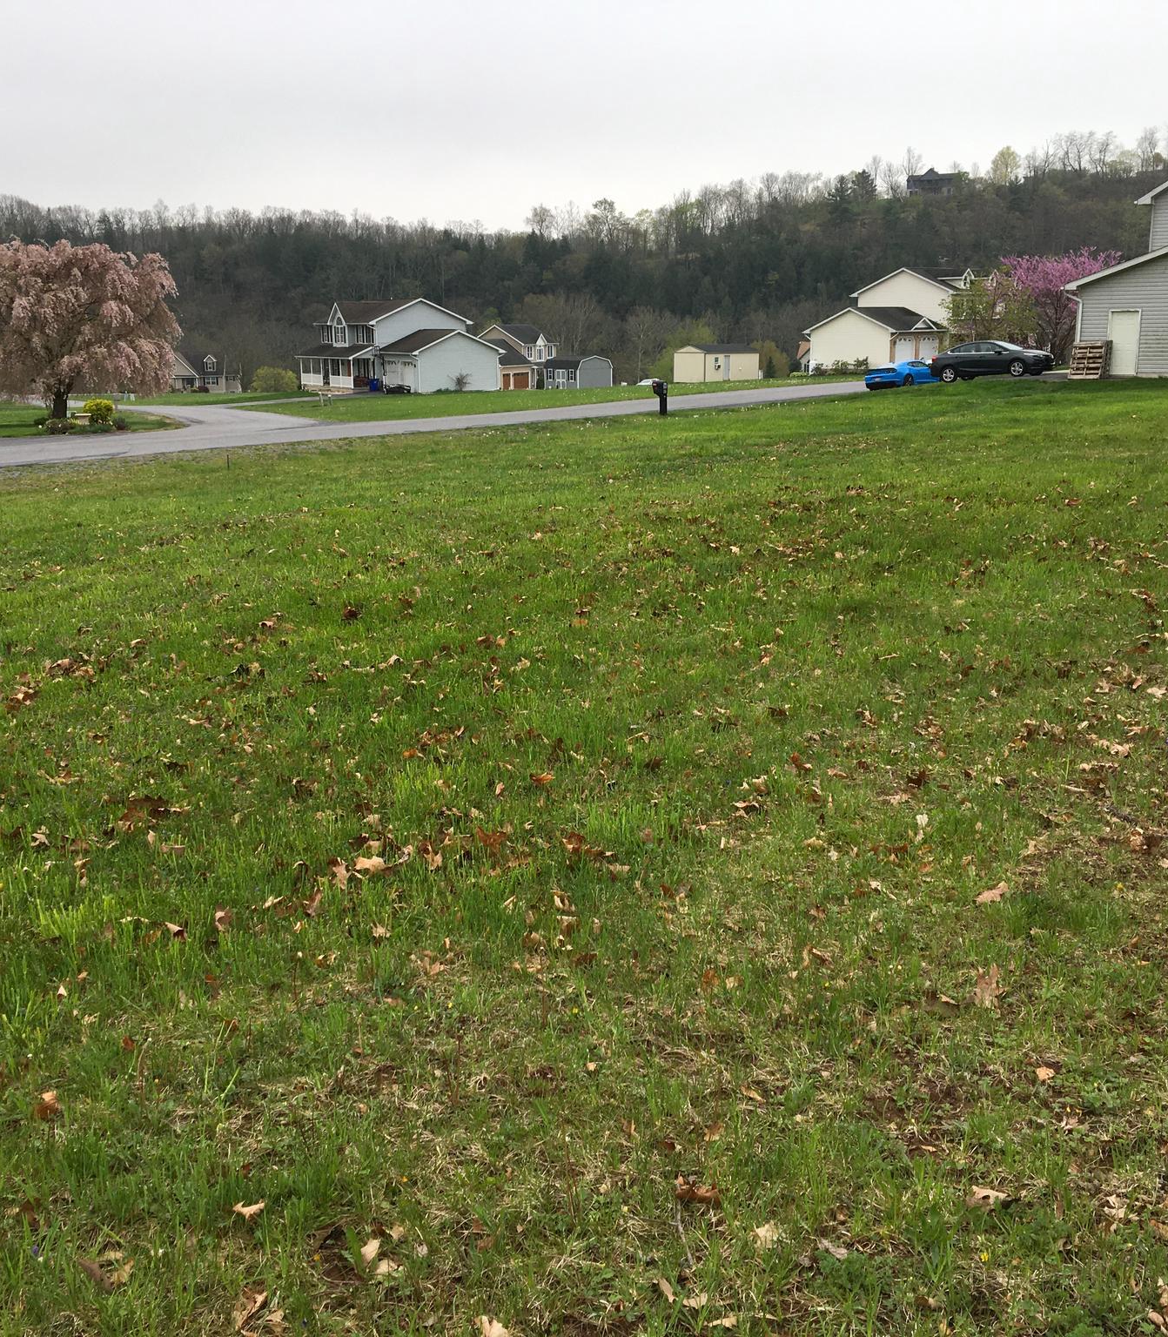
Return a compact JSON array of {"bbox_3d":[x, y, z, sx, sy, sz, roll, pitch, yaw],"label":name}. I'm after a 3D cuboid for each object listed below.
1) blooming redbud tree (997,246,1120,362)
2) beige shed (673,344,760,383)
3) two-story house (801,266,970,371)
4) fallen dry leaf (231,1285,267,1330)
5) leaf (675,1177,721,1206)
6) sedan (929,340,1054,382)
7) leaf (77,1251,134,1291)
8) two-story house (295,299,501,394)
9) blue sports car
[{"bbox_3d":[22.877,-17.273,71.466,6.100,5.436,6.000,3,14,17],"label":"blooming redbud tree"},{"bbox_3d":[12.125,-27.708,135.585,7.100,3.100,3.700,-12,17,-41],"label":"beige shed"},{"bbox_3d":[25.246,-26.445,113.315,9.196,7.583,17.749,11,17,41],"label":"two-story house"},{"bbox_3d":[-0.557,1.067,2.491,0.050,0.025,0.100,0,12,14],"label":"fallen dry leaf"},{"bbox_3d":[0.211,0.971,2.773,0.085,0.030,0.060,-2,12,4],"label":"leaf"},{"bbox_3d":[15.380,-11.639,56.343,4.650,1.460,1.820,3,13,39],"label":"sedan"},{"bbox_3d":[-0.839,1.055,2.615,0.090,0.030,0.075,-6,12,-16],"label":"leaf"},{"bbox_3d":[-15.438,-27.009,124.396,10.782,7.314,18.432,-9,15,-31],"label":"two-story house"},{"bbox_3d":[15.096,-13.849,70.377,1.920,1.340,4.780,9,16,37],"label":"blue sports car"}]

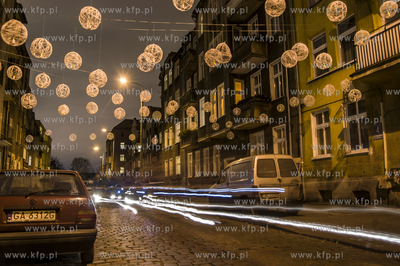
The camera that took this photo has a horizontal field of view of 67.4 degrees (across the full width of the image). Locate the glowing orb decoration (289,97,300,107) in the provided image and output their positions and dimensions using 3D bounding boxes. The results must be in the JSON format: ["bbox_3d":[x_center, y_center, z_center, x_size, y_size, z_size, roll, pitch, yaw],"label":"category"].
[{"bbox_3d":[3.945,-1.279,12.466,0.399,0.411,0.399,-1,-9,0],"label":"glowing orb decoration"}]

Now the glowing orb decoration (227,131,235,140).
[{"bbox_3d":[1.586,0.169,15.379,0.390,0.390,0.390,0,-9,0],"label":"glowing orb decoration"}]

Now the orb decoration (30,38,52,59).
[{"bbox_3d":[-3.215,-1.707,6.084,0.399,0.411,0.399,-1,-9,0],"label":"orb decoration"}]

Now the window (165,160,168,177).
[{"bbox_3d":[-4.000,4.288,36.000,0.200,1.950,1.150,3,-10,-20],"label":"window"}]

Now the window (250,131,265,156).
[{"bbox_3d":[3.417,1.076,17.755,0.150,2.160,1.408,5,-12,-23],"label":"window"}]

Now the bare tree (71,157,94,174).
[{"bbox_3d":[-37.563,11.987,95.000,7.200,9.507,7.200,3,-10,-20],"label":"bare tree"}]

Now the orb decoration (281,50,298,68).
[{"bbox_3d":[2.183,-1.792,7.297,0.399,0.411,0.399,-1,-9,0],"label":"orb decoration"}]

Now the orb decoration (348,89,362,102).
[{"bbox_3d":[4.736,-1.139,9.151,0.400,0.400,0.400,3,-10,-20],"label":"orb decoration"}]

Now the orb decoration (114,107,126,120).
[{"bbox_3d":[-2.779,-0.678,10.424,0.400,0.400,0.400,3,-10,-22],"label":"orb decoration"}]

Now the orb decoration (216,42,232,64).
[{"bbox_3d":[0.563,-1.828,6.871,0.383,0.429,0.383,-1,-9,0],"label":"orb decoration"}]

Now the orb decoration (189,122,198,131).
[{"bbox_3d":[-0.302,-0.312,13.940,0.400,0.400,0.400,-1,-10,0],"label":"orb decoration"}]

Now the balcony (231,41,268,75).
[{"bbox_3d":[2.866,-4.379,17.792,1.030,1.020,2.500,3,-10,-22],"label":"balcony"}]

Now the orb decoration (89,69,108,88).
[{"bbox_3d":[-2.542,-1.363,7.492,0.460,0.460,0.460,-1,-10,0],"label":"orb decoration"}]

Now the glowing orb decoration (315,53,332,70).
[{"bbox_3d":[3.188,-1.834,7.675,0.420,0.420,0.420,5,-12,-23],"label":"glowing orb decoration"}]

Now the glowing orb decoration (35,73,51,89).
[{"bbox_3d":[-4.354,-1.440,8.339,0.399,0.411,0.399,-1,-9,0],"label":"glowing orb decoration"}]

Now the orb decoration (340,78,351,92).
[{"bbox_3d":[5.103,-1.669,10.489,0.420,0.420,0.420,3,-10,-20],"label":"orb decoration"}]

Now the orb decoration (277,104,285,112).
[{"bbox_3d":[3.962,-1.199,14.606,0.385,0.385,0.385,0,-9,0],"label":"orb decoration"}]

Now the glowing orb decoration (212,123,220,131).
[{"bbox_3d":[0.882,-0.334,16.422,0.399,0.411,0.399,-1,-9,0],"label":"glowing orb decoration"}]

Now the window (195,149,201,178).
[{"bbox_3d":[-0.149,2.697,25.876,0.150,2.237,1.110,5,-12,-23],"label":"window"}]

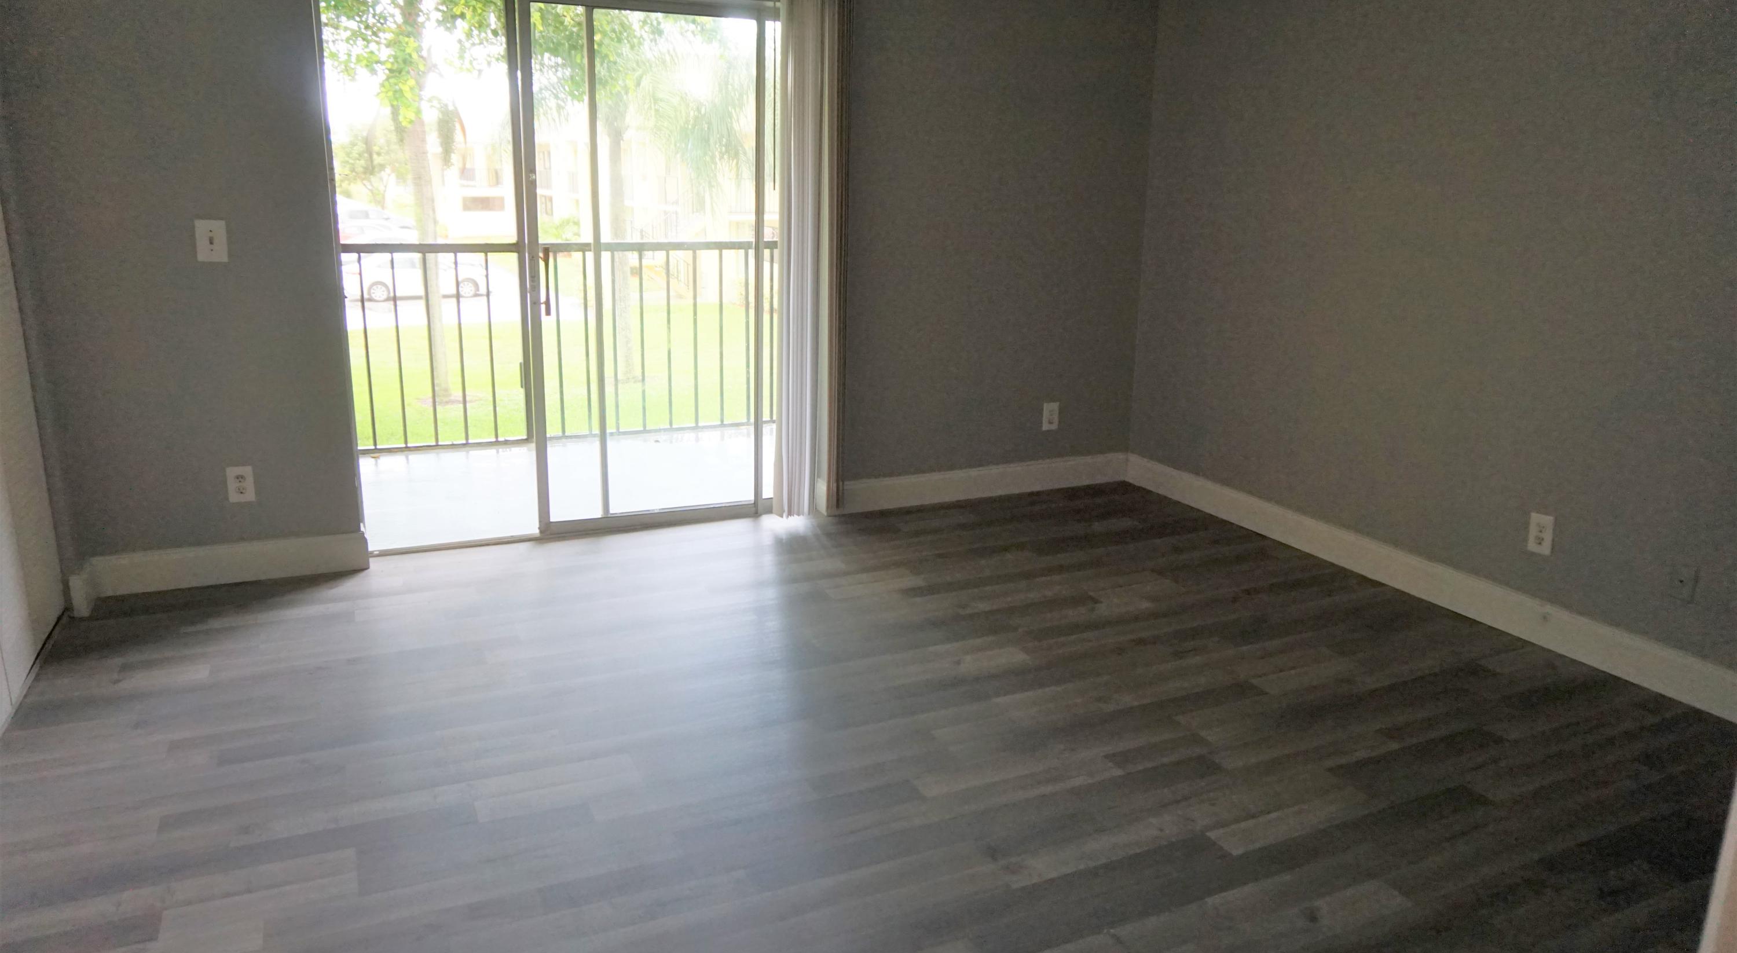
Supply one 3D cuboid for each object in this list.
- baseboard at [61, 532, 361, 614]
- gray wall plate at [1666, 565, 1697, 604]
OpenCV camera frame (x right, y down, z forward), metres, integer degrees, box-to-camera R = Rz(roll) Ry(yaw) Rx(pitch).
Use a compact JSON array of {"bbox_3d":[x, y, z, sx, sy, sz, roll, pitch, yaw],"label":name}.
[{"bbox_3d":[-2.182,0.324,3.949,0.874,0.139,0.204,-6,16,-24],"label":"baseboard"},{"bbox_3d":[2.252,0.292,3.200,0.009,0.109,0.070,-5,16,-23],"label":"gray wall plate"}]

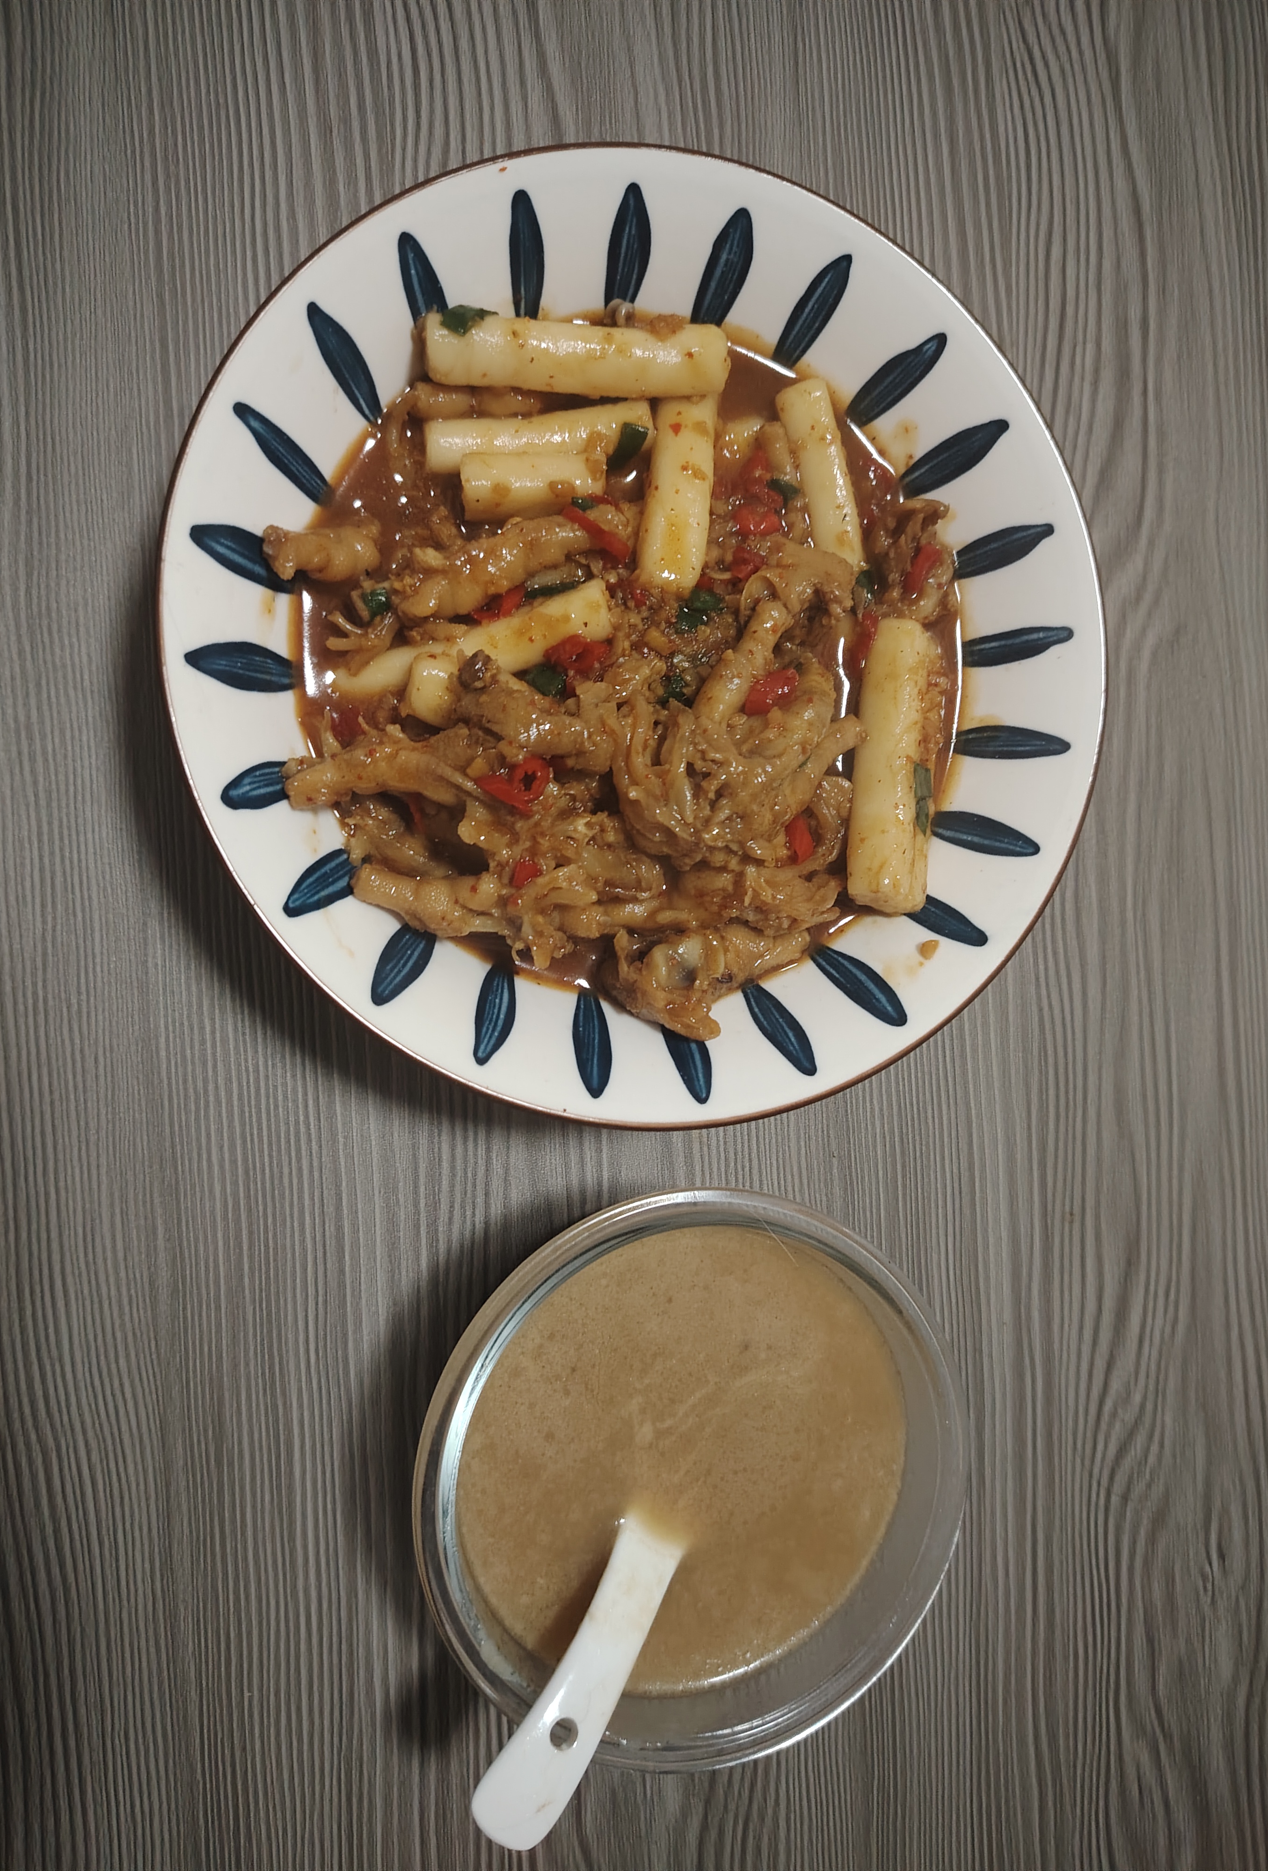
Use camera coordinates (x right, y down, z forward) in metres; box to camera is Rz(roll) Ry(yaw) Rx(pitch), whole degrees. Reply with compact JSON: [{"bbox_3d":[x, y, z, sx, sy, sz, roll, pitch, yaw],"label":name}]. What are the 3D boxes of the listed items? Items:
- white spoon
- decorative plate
[{"bbox_3d":[0.003,0.129,0.291,0.041,0.042,0.126,39,71,-10],"label":"white spoon"},{"bbox_3d":[0.004,-0.065,0.304,0.213,0.045,0.213,0,89,-13],"label":"decorative plate"}]

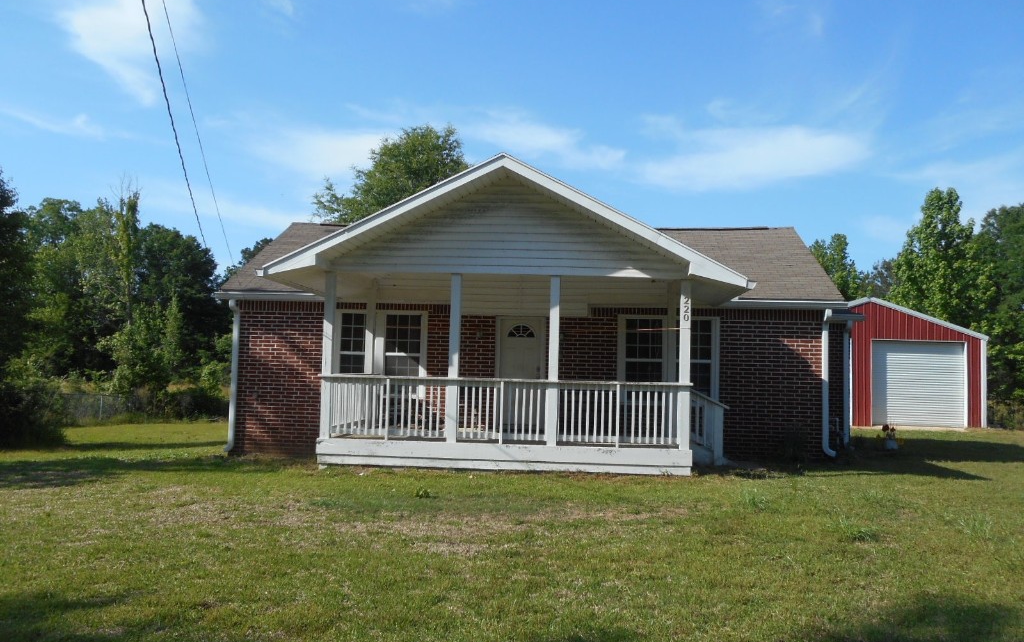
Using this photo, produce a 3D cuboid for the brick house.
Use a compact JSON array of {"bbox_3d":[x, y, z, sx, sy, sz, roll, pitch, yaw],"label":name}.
[{"bbox_3d":[0.876,0.188,18.121,12.420,4.940,10.800,1,-4,5],"label":"brick house"}]

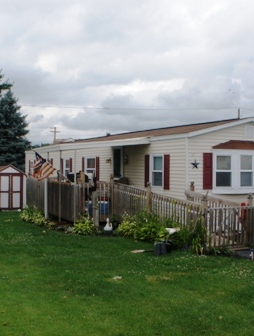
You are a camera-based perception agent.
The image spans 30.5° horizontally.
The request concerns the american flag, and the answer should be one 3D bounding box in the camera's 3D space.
[{"bbox_3d":[-2.957,-0.078,16.500,0.850,1.050,0.300,0,1,-29],"label":"american flag"}]

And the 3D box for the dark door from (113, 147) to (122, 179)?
[{"bbox_3d":[-0.361,-0.189,16.590,0.100,1.060,0.620,0,1,-29],"label":"dark door"}]

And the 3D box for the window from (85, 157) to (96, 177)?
[{"bbox_3d":[-1.478,0.033,18.632,0.100,0.950,1.000,0,1,-29],"label":"window"}]

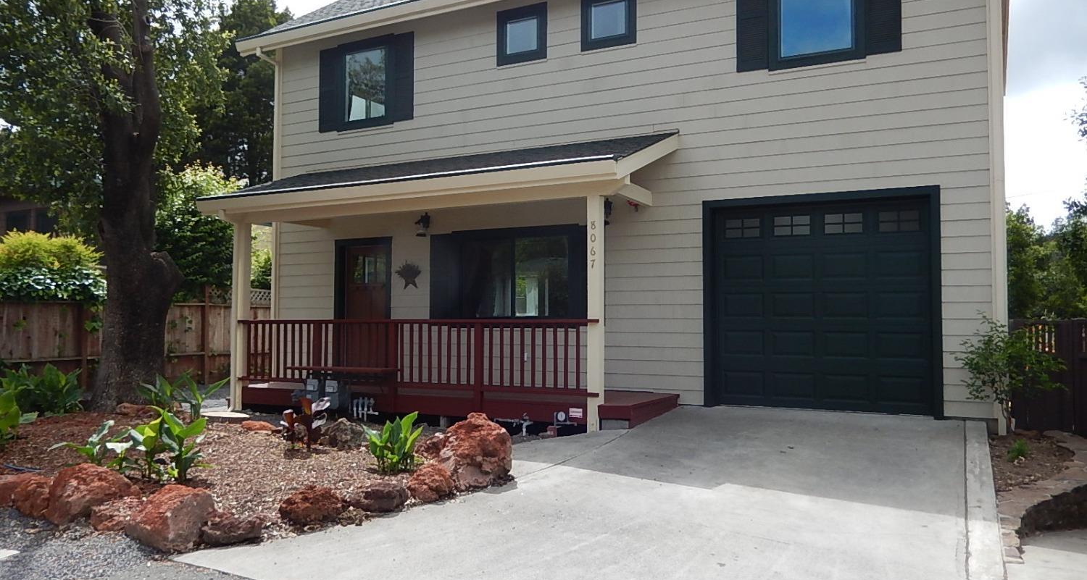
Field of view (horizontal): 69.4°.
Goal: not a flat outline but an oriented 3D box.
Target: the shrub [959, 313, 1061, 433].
[{"bbox_3d":[4.913,0.879,8.250,0.980,1.200,0.930,-1,-3,31],"label":"shrub"}]

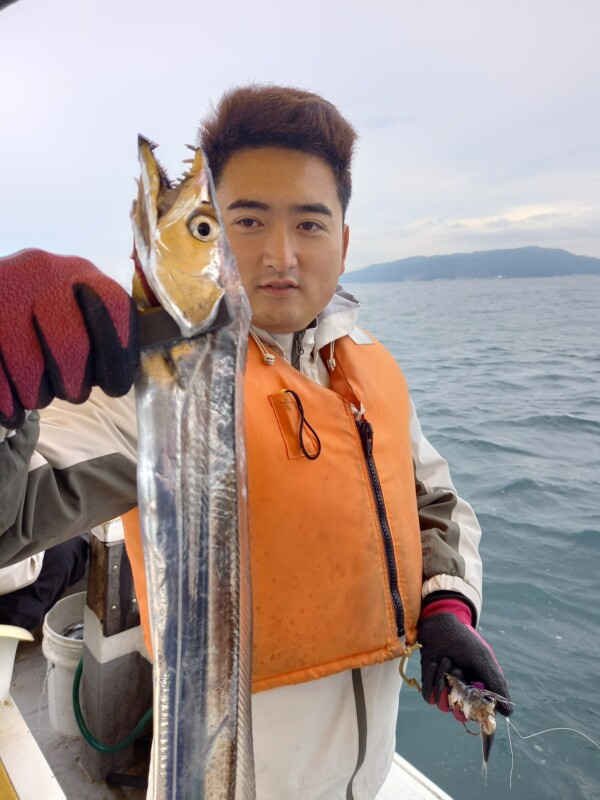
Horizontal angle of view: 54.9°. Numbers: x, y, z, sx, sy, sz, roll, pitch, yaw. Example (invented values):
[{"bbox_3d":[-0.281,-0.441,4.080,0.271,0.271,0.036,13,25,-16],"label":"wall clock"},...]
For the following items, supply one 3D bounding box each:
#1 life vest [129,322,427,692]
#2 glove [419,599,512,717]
[{"bbox_3d":[-0.020,0.108,0.815,0.410,0.440,0.280,-10,14,-36],"label":"life vest"},{"bbox_3d":[0.224,0.338,0.775,0.110,0.160,0.090,-10,1,6],"label":"glove"}]

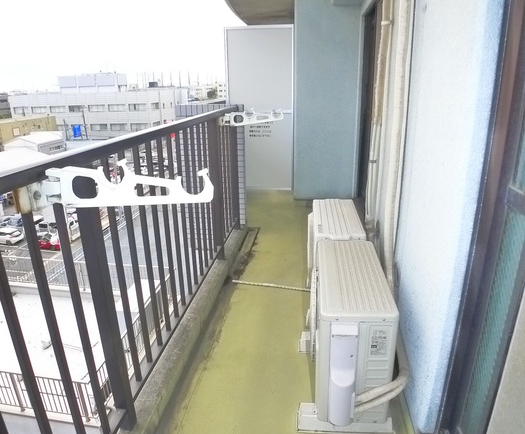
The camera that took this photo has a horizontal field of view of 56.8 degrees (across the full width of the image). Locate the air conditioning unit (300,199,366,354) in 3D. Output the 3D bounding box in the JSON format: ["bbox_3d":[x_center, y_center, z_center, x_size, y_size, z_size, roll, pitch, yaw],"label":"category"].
[{"bbox_3d":[0.483,0.261,3.255,0.333,0.552,0.814,0,17,6],"label":"air conditioning unit"}]

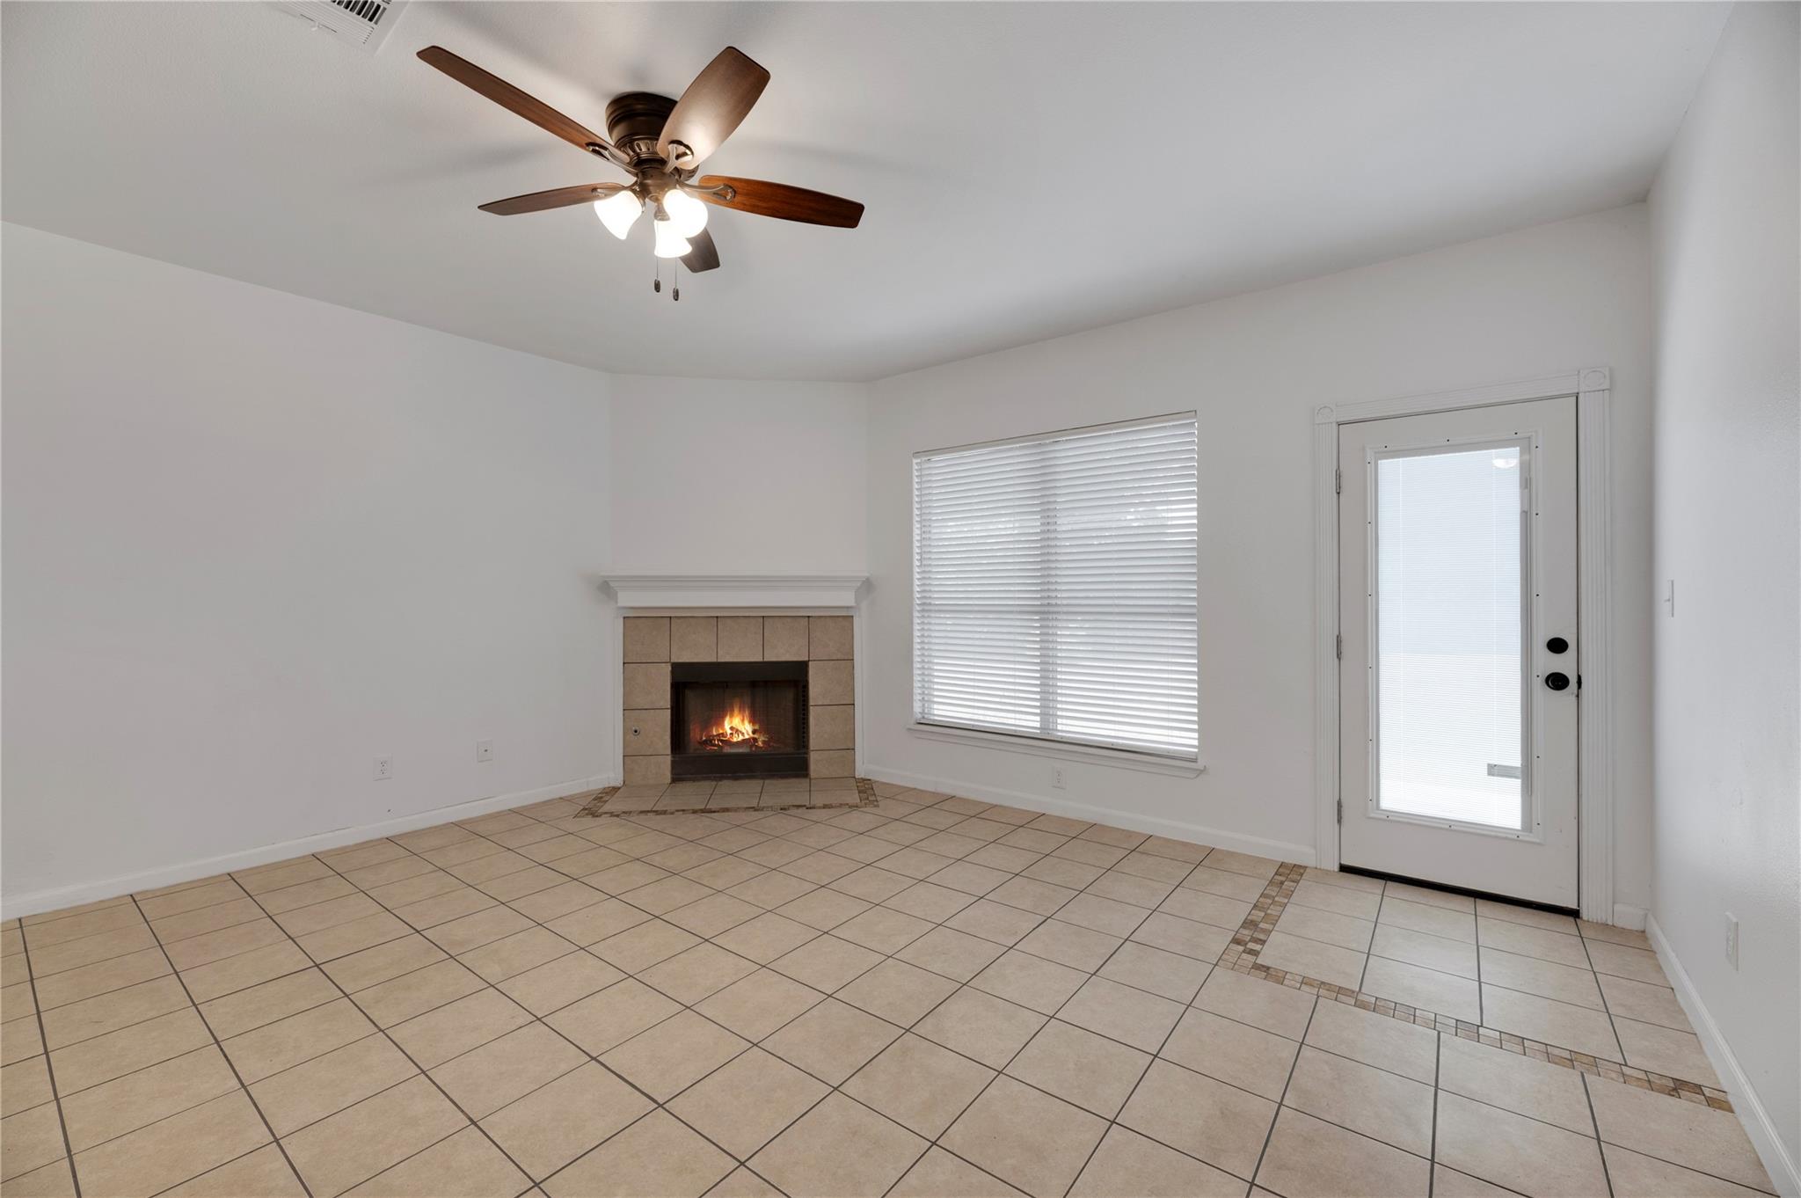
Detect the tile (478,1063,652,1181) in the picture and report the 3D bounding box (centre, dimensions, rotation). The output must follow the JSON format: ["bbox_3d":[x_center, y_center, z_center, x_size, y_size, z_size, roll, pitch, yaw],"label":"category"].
[{"bbox_3d":[-0.796,1.246,1.685,0.298,0.010,0.298,0,-1,37],"label":"tile"}]

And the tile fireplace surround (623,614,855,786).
[{"bbox_3d":[-1.084,0.680,4.775,1.538,1.114,0.040,0,-1,-7],"label":"tile fireplace surround"}]

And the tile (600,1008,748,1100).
[{"bbox_3d":[-0.623,1.264,1.951,0.303,0.012,0.303,0,0,37],"label":"tile"}]

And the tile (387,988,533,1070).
[{"bbox_3d":[-1.297,1.266,2.077,0.303,0.012,0.303,0,0,37],"label":"tile"}]

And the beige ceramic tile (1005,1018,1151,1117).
[{"bbox_3d":[0.482,1.263,1.885,0.303,0.012,0.303,0,0,37],"label":"beige ceramic tile"}]

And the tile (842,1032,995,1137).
[{"bbox_3d":[0.051,1.246,1.802,0.298,0.010,0.298,0,-1,37],"label":"tile"}]

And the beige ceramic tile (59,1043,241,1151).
[{"bbox_3d":[-1.913,1.265,1.773,0.303,0.012,0.303,0,0,37],"label":"beige ceramic tile"}]

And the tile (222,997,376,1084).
[{"bbox_3d":[-1.728,1.266,2.018,0.303,0.012,0.303,0,0,37],"label":"tile"}]

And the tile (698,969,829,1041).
[{"bbox_3d":[-0.432,1.250,2.160,0.298,0.010,0.298,0,-1,37],"label":"tile"}]

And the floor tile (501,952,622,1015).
[{"bbox_3d":[-1.100,1.252,2.281,0.298,0.010,0.298,0,-1,37],"label":"floor tile"}]

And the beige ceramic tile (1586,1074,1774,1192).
[{"bbox_3d":[1.800,1.243,1.641,0.265,0.010,0.298,0,-1,37],"label":"beige ceramic tile"}]

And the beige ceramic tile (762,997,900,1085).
[{"bbox_3d":[-0.193,1.264,2.010,0.303,0.012,0.303,0,0,37],"label":"beige ceramic tile"}]

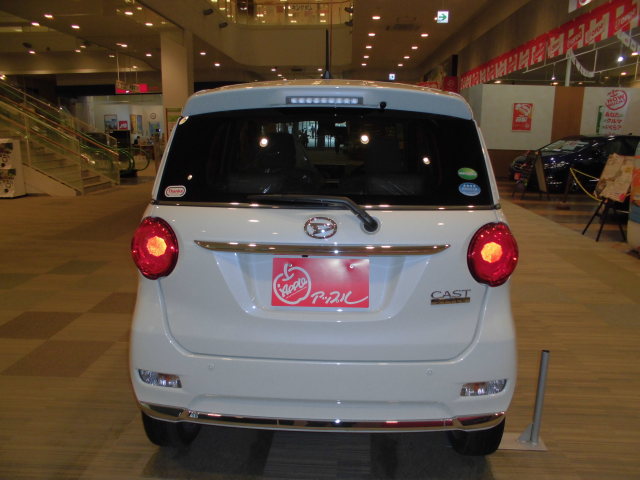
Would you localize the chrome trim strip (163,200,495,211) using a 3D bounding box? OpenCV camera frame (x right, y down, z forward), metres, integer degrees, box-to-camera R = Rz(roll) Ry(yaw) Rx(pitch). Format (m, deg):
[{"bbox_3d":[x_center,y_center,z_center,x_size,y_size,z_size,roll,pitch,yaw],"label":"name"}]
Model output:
[{"bbox_3d":[0.018,-0.115,1.606,1.180,0.030,0.090,1,11,2],"label":"chrome trim strip"}]

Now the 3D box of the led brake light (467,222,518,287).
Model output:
[{"bbox_3d":[0.593,0.045,1.649,0.190,0.215,0.130,1,11,2],"label":"led brake light"}]

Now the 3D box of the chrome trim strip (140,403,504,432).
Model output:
[{"bbox_3d":[0.009,0.625,1.702,1.300,0.070,0.160,1,11,2],"label":"chrome trim strip"}]

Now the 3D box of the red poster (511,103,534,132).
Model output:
[{"bbox_3d":[7.186,-4.350,17.000,0.680,0.970,0.015,0,11,-5],"label":"red poster"}]

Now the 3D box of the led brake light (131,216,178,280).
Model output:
[{"bbox_3d":[-0.577,0.030,1.681,0.190,0.215,0.130,1,11,2],"label":"led brake light"}]

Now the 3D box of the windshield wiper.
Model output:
[{"bbox_3d":[-0.021,-0.087,1.587,0.420,0.120,0.060,1,11,2],"label":"windshield wiper"}]

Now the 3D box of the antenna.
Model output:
[{"bbox_3d":[0.031,-0.766,1.984,0.035,0.200,0.110,1,11,2],"label":"antenna"}]

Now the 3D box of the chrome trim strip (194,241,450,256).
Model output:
[{"bbox_3d":[0.010,0.028,1.572,0.840,0.040,0.050,1,11,2],"label":"chrome trim strip"}]

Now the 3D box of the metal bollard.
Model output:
[{"bbox_3d":[0.931,0.684,2.070,0.100,0.430,0.060,1,11,2],"label":"metal bollard"}]

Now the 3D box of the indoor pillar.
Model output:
[{"bbox_3d":[-4.409,-4.026,15.234,0.820,4.728,0.820,1,10,0],"label":"indoor pillar"}]

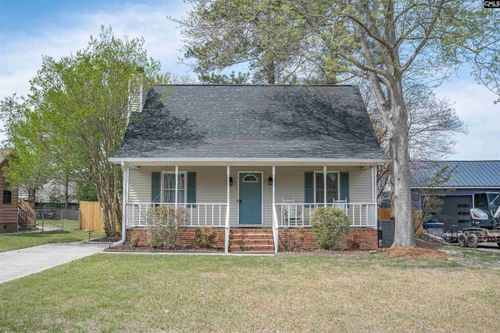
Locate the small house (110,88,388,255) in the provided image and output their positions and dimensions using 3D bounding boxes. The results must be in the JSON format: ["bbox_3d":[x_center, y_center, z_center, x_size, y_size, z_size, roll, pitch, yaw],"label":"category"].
[{"bbox_3d":[0.030,-0.330,22.000,10.200,7.100,10.100,0,-3,0],"label":"small house"}]

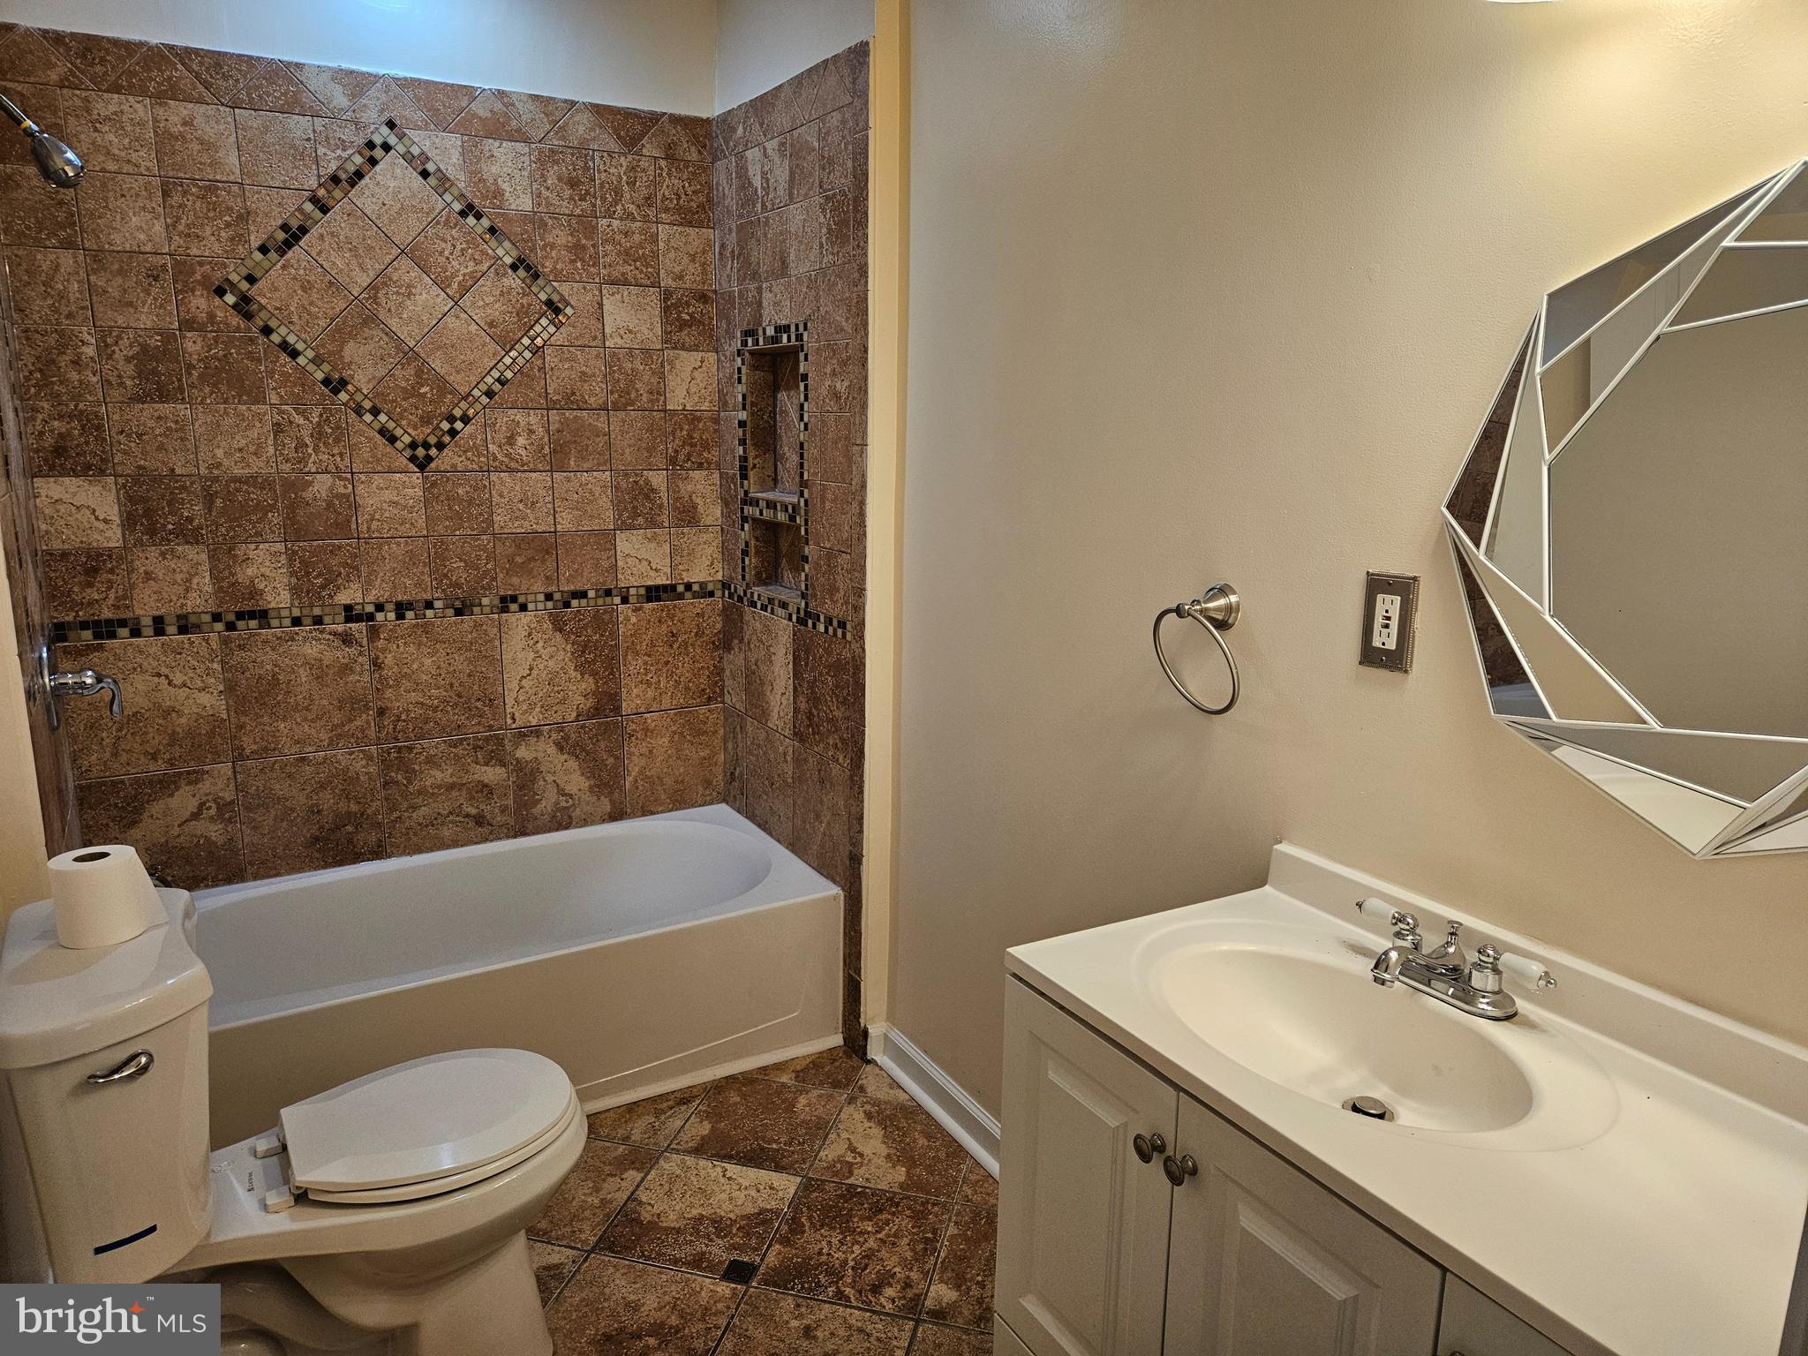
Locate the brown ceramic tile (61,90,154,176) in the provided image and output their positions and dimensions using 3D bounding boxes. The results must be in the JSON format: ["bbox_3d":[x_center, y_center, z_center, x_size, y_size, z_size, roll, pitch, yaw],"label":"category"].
[{"bbox_3d":[-1.620,-1.112,2.454,0.150,0.151,0.010,-6,13,-29],"label":"brown ceramic tile"}]

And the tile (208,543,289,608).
[{"bbox_3d":[-1.483,-0.229,2.717,0.150,0.147,0.010,-6,13,-29],"label":"tile"}]

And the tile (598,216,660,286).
[{"bbox_3d":[-0.679,-1.058,2.989,0.149,0.149,0.010,-7,14,-30],"label":"tile"}]

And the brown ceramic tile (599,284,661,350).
[{"bbox_3d":[-0.686,-0.914,3.043,0.147,0.152,0.010,-6,13,-29],"label":"brown ceramic tile"}]

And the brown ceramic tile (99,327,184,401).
[{"bbox_3d":[-1.618,-0.662,2.555,0.149,0.149,0.009,-7,14,-29],"label":"brown ceramic tile"}]

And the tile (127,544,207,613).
[{"bbox_3d":[-1.603,-0.208,2.623,0.149,0.149,0.010,-7,14,-30],"label":"tile"}]

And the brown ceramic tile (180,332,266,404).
[{"bbox_3d":[-1.490,-0.678,2.640,0.152,0.150,0.010,-7,14,-29],"label":"brown ceramic tile"}]

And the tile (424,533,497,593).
[{"bbox_3d":[-1.088,-0.274,2.958,0.149,0.149,0.009,-7,14,-29],"label":"tile"}]

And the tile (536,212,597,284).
[{"bbox_3d":[-0.822,-1.053,2.954,0.149,0.152,0.010,-7,14,-29],"label":"tile"}]

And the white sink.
[{"bbox_3d":[0.468,0.433,1.310,0.380,0.145,0.500,-7,15,-30],"label":"white sink"}]

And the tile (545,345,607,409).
[{"bbox_3d":[-0.812,-0.746,2.978,0.149,0.149,0.010,-7,14,-30],"label":"tile"}]

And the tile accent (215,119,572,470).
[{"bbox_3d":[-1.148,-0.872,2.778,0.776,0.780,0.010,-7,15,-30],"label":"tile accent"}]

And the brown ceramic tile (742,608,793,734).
[{"bbox_3d":[-0.341,-0.016,3.065,0.010,0.293,0.293,-7,14,-30],"label":"brown ceramic tile"}]

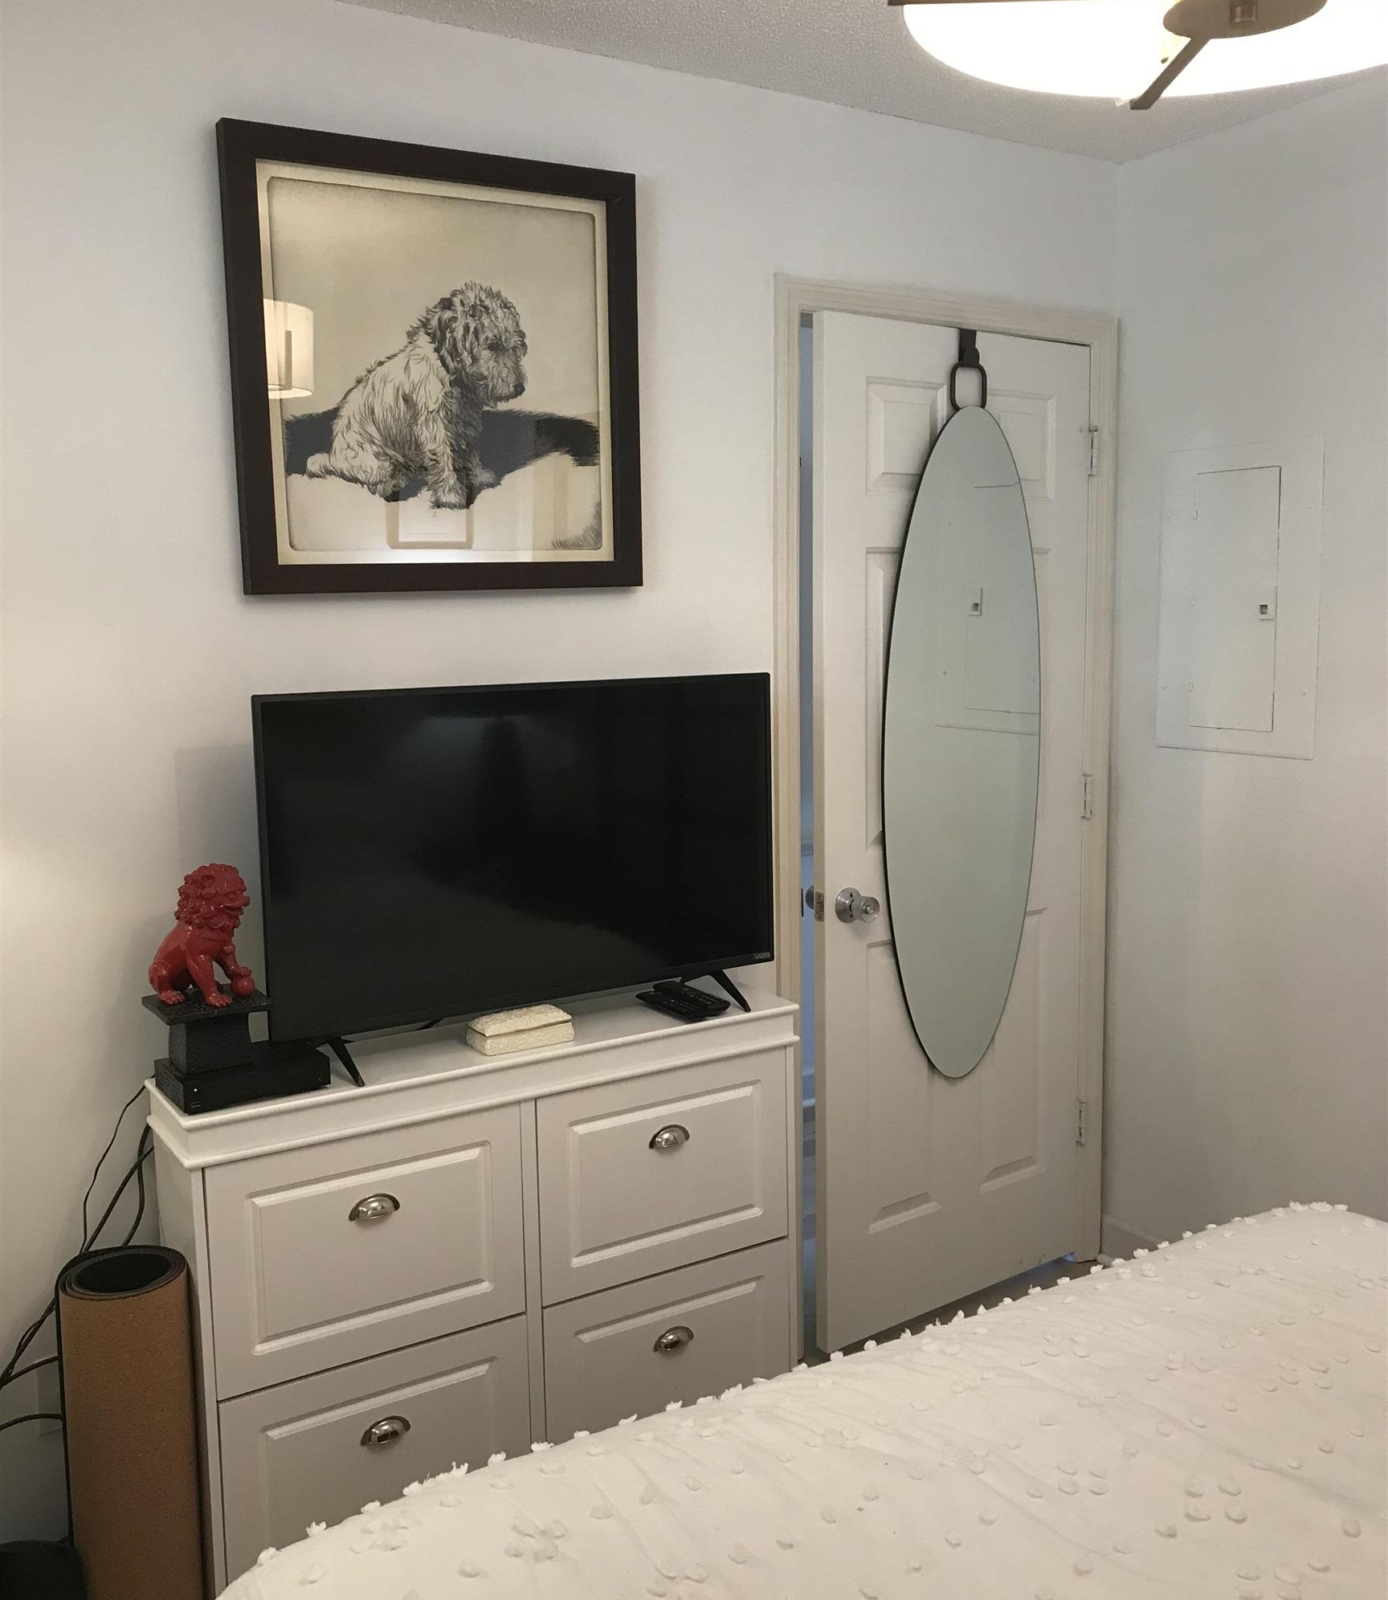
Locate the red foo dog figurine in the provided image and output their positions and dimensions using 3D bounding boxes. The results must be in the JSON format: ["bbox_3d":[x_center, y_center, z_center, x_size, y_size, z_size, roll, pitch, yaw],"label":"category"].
[{"bbox_3d":[-0.729,0.199,2.227,0.143,0.200,0.095,1,7,14],"label":"red foo dog figurine"}]

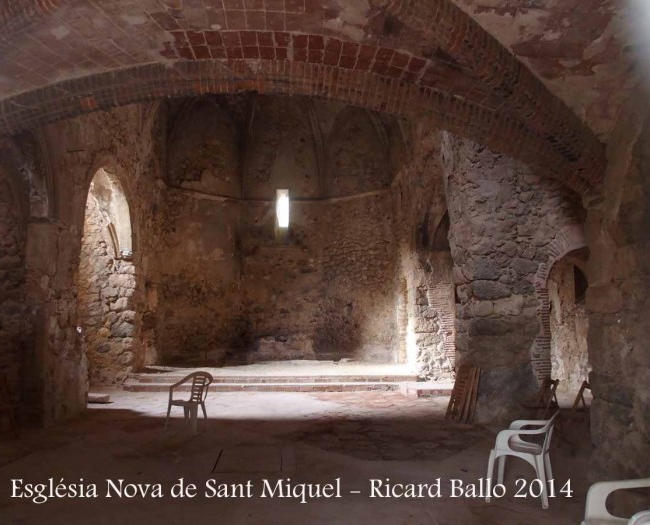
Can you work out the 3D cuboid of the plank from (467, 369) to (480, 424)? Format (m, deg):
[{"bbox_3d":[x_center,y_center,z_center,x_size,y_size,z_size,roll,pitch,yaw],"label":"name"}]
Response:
[{"bbox_3d":[2.406,2.155,9.174,0.100,0.880,0.050,8,-9,1],"label":"plank"}]

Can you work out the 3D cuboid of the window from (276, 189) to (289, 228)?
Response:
[{"bbox_3d":[-1.449,-1.841,19.302,0.460,1.340,0.250,0,-6,0],"label":"window"}]

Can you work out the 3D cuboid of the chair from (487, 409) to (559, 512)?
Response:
[{"bbox_3d":[1.835,1.760,5.222,0.590,0.810,0.570,-3,-7,28],"label":"chair"}]

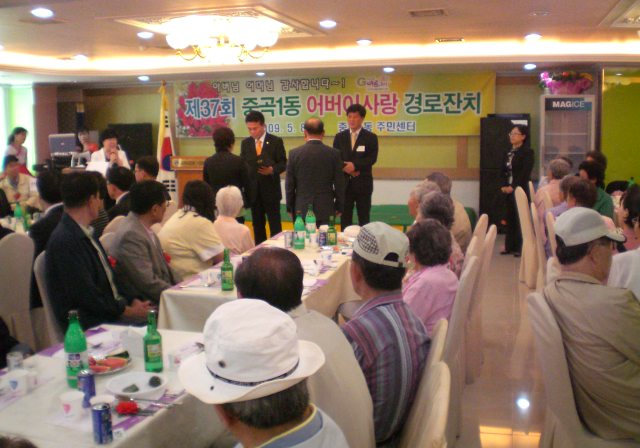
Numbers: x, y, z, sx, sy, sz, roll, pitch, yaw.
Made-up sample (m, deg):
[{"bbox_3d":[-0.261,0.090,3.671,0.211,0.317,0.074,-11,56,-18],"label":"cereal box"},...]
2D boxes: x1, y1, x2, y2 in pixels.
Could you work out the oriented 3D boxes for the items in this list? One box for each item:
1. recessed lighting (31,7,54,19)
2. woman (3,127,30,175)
[{"bbox_3d":[-2.397,-1.840,6.062,0.190,0.045,0.190,2,9,16],"label":"recessed lighting"},{"bbox_3d":[-3.869,-0.460,9.115,0.300,1.570,0.440,4,10,28],"label":"woman"}]

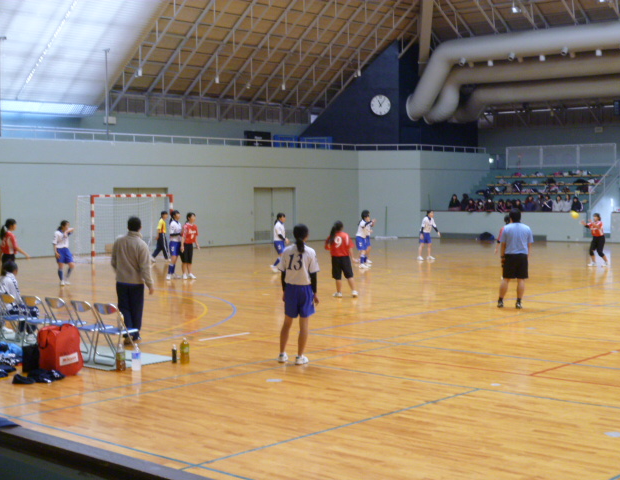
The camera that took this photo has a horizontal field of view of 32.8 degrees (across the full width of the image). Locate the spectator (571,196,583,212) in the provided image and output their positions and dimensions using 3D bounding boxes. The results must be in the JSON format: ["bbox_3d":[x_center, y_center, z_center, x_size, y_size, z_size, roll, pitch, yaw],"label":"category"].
[{"bbox_3d":[10.556,-1.125,41.588,0.450,1.120,0.550,2,4,42],"label":"spectator"}]

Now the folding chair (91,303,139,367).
[{"bbox_3d":[-2.363,1.118,12.779,0.460,0.755,0.470,2,3,42],"label":"folding chair"}]

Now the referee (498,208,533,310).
[{"bbox_3d":[3.637,0.310,18.652,0.600,1.740,0.360,0,3,8],"label":"referee"}]

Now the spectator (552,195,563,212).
[{"bbox_3d":[9.992,-1.165,42.544,0.460,1.220,0.700,2,3,42],"label":"spectator"}]

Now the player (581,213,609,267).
[{"bbox_3d":[7.812,-0.042,28.829,0.680,1.450,0.520,-3,3,-40],"label":"player"}]

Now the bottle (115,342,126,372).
[{"bbox_3d":[-2.208,1.368,12.300,0.105,0.310,0.100,-1,3,-3],"label":"bottle"}]

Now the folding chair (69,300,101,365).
[{"bbox_3d":[-2.730,1.134,13.202,0.460,0.750,0.460,1,3,38],"label":"folding chair"}]

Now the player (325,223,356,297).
[{"bbox_3d":[0.607,0.387,20.877,0.580,1.480,0.420,0,3,12],"label":"player"}]

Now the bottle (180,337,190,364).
[{"bbox_3d":[-1.518,1.340,12.786,0.105,0.310,0.100,-1,3,-3],"label":"bottle"}]

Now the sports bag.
[{"bbox_3d":[-2.940,1.273,12.392,0.310,0.550,0.440,1,3,30],"label":"sports bag"}]

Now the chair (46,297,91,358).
[{"bbox_3d":[-3.120,1.120,13.606,0.460,0.750,0.460,1,3,38],"label":"chair"}]

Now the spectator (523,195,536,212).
[{"bbox_3d":[8.995,-1.255,42.985,0.460,1.120,0.550,2,4,42],"label":"spectator"}]

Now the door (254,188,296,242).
[{"bbox_3d":[-1.459,-0.977,42.705,0.120,2.250,2.250,2,3,42],"label":"door"}]

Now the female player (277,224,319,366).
[{"bbox_3d":[-0.161,0.666,12.765,0.500,1.680,0.360,0,3,20],"label":"female player"}]

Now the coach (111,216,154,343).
[{"bbox_3d":[-2.513,0.560,14.868,0.580,1.740,0.400,0,3,10],"label":"coach"}]

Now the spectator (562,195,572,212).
[{"bbox_3d":[10.248,-1.235,41.859,0.430,1.120,0.550,2,4,42],"label":"spectator"}]

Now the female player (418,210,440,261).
[{"bbox_3d":[3.614,-0.176,32.034,0.620,1.510,0.450,-3,3,-38],"label":"female player"}]

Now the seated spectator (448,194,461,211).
[{"bbox_3d":[6.289,-1.304,45.862,0.520,1.270,0.700,2,3,42],"label":"seated spectator"}]

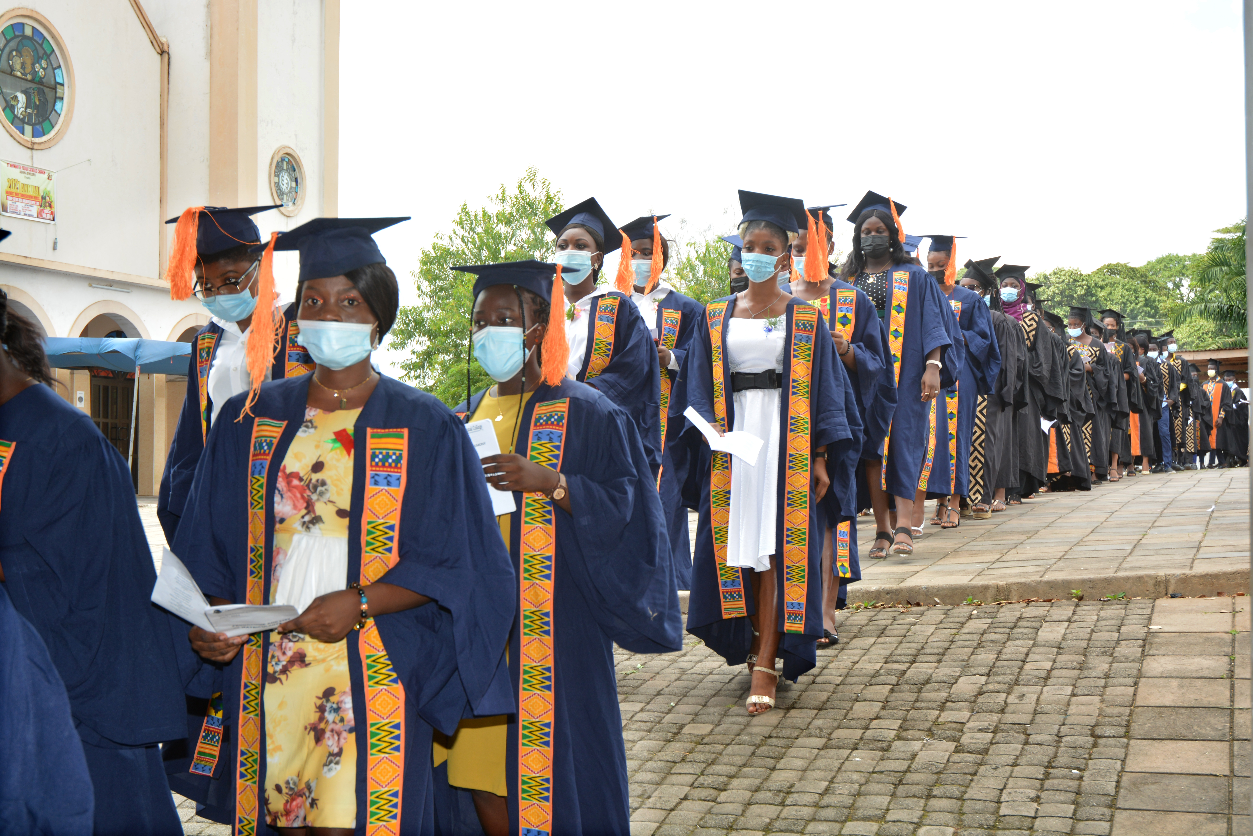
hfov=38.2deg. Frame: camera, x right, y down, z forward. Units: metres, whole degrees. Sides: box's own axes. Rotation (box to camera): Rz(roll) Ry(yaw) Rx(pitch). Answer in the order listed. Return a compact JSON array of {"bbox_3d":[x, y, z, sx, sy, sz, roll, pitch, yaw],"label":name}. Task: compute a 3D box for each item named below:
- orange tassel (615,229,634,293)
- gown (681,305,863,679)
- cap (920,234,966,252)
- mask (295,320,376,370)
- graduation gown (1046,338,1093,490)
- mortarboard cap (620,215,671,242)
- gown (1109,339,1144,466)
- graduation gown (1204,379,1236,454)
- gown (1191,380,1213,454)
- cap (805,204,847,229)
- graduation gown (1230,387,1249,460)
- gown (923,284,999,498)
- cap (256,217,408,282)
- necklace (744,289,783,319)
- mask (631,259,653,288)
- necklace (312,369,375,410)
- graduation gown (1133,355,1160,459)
[{"bbox_3d":[-0.007,-0.580,6.720,0.068,0.238,0.060,-1,-2,20],"label":"orange tassel"},{"bbox_3d":[0.498,0.250,6.420,0.620,1.340,0.500,0,-1,15],"label":"gown"},{"bbox_3d":[1.849,-1.010,10.600,0.228,0.110,0.228,4,6,35],"label":"cap"},{"bbox_3d":[-0.556,-0.139,3.450,0.148,0.100,0.090,0,-1,2],"label":"mask"},{"bbox_3d":[3.817,-0.021,15.700,0.600,1.290,0.480,0,-1,23],"label":"graduation gown"},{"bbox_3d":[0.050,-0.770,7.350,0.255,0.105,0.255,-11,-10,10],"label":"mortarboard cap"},{"bbox_3d":[5.036,-0.171,18.600,0.540,1.270,0.380,-1,-2,25],"label":"gown"},{"bbox_3d":[9.703,-0.024,29.600,0.580,1.230,0.420,-1,-1,33],"label":"graduation gown"},{"bbox_3d":[9.145,-0.031,28.800,0.520,1.180,0.420,-1,-1,41],"label":"gown"},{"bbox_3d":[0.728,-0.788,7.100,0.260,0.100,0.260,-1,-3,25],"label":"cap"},{"bbox_3d":[10.741,0.069,32.000,0.600,1.330,0.480,-1,-1,36],"label":"graduation gown"},{"bbox_3d":[1.945,-0.163,10.750,0.550,1.260,0.400,0,-1,25],"label":"gown"},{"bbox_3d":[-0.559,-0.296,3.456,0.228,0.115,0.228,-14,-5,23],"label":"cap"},{"bbox_3d":[0.470,-0.391,6.180,0.132,0.112,0.115,0,-2,15],"label":"necklace"},{"bbox_3d":[0.075,-0.583,7.300,0.140,0.112,0.085,0,-1,21],"label":"mask"},{"bbox_3d":[-0.546,-0.061,3.500,0.122,0.088,0.112,0,-1,9],"label":"necklace"},{"bbox_3d":[6.055,-0.127,21.300,0.520,1.230,0.380,-1,-2,38],"label":"graduation gown"}]

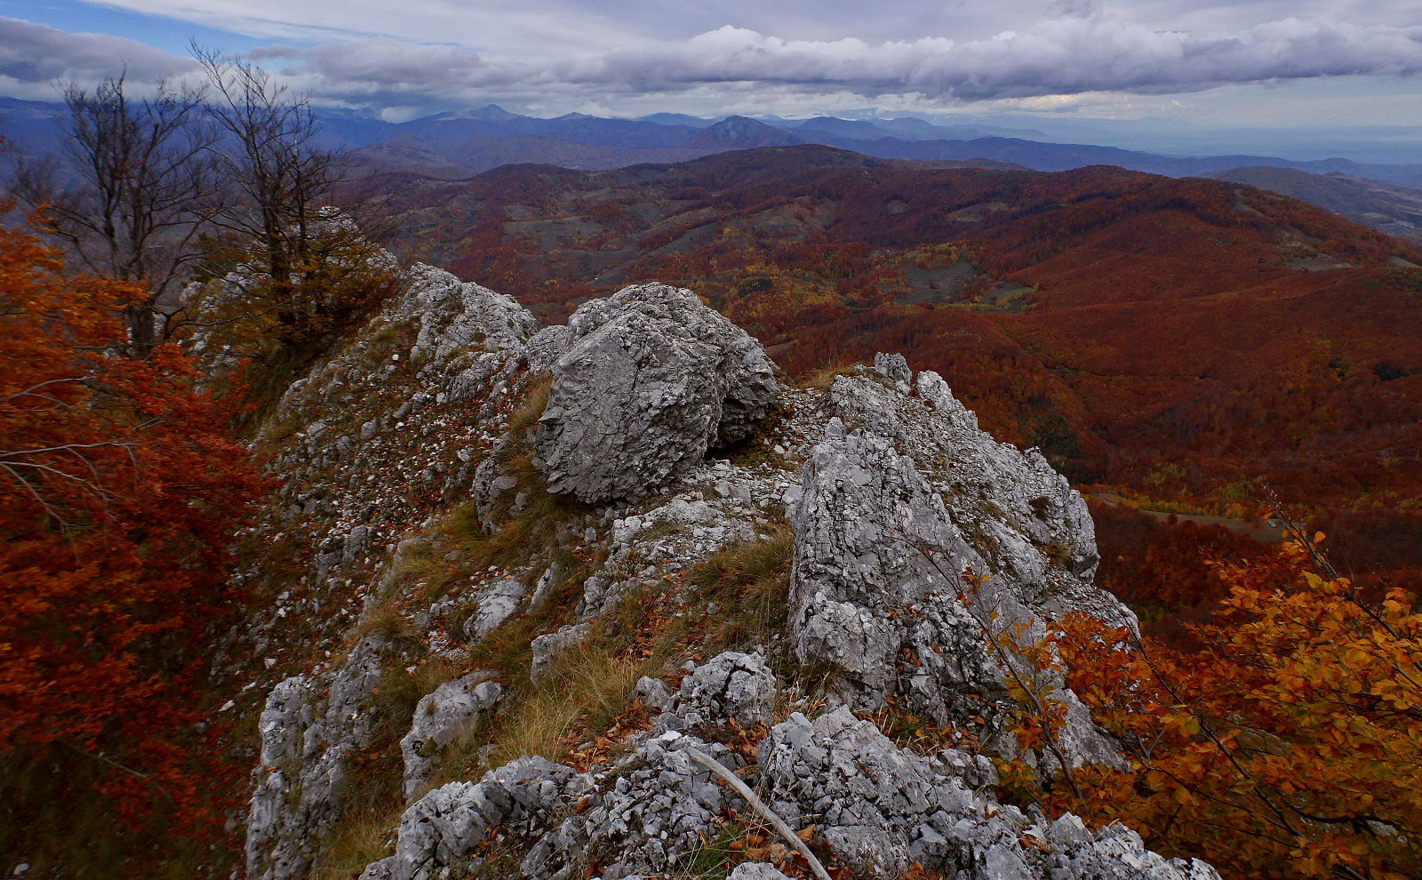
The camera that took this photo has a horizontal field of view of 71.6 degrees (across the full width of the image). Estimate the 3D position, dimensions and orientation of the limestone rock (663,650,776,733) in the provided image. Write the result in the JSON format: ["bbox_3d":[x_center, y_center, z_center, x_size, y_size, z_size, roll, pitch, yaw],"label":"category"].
[{"bbox_3d":[0.033,0.995,3.900,0.420,0.300,0.340,0,18,0],"label":"limestone rock"}]

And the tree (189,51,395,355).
[{"bbox_3d":[-8.485,-4.856,20.000,3.800,6.300,3.600,-7,19,-22],"label":"tree"}]

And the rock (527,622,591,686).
[{"bbox_3d":[-0.733,1.047,4.800,0.280,0.270,0.270,0,18,0],"label":"rock"}]

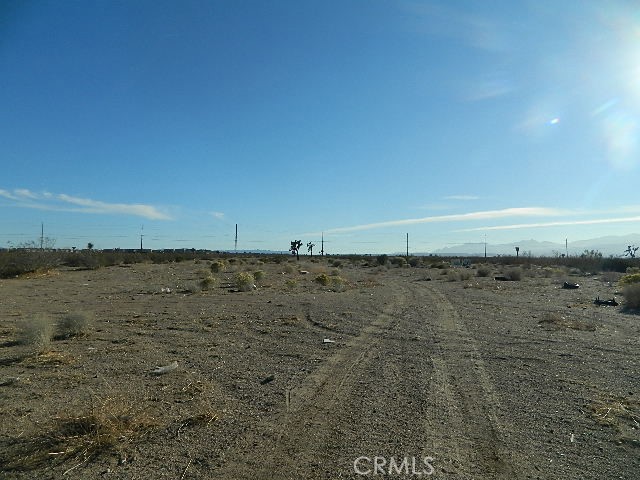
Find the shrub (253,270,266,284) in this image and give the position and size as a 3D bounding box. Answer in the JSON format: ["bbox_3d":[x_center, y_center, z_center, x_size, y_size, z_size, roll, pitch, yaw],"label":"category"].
[{"bbox_3d":[-3.315,2.022,25.428,0.743,0.688,0.706,0,-2,0],"label":"shrub"}]

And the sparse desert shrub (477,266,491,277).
[{"bbox_3d":[12.055,2.385,34.079,1.032,0.715,0.981,0,-2,0],"label":"sparse desert shrub"}]

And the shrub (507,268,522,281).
[{"bbox_3d":[12.235,2.207,29.149,1.009,0.757,0.959,0,-2,0],"label":"shrub"}]

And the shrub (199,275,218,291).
[{"bbox_3d":[-4.967,1.878,20.544,0.778,0.645,0.739,0,-2,0],"label":"shrub"}]

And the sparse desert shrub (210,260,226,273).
[{"bbox_3d":[-8.357,2.241,38.151,1.279,1.015,1.215,0,-2,0],"label":"sparse desert shrub"}]

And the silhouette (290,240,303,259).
[{"bbox_3d":[-5.282,2.385,105.000,2.840,4.543,2.698,0,-2,0],"label":"silhouette"}]

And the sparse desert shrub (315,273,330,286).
[{"bbox_3d":[0.137,1.973,22.944,0.769,0.670,0.731,0,-2,0],"label":"sparse desert shrub"}]

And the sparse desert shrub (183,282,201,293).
[{"bbox_3d":[-5.227,1.930,18.876,0.694,0.429,0.660,0,-2,0],"label":"sparse desert shrub"}]

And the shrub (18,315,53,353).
[{"bbox_3d":[-4.713,1.512,7.657,0.563,0.572,0.535,0,-2,0],"label":"shrub"}]

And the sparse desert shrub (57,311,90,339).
[{"bbox_3d":[-4.537,1.591,8.525,0.609,0.470,0.578,0,-2,0],"label":"sparse desert shrub"}]

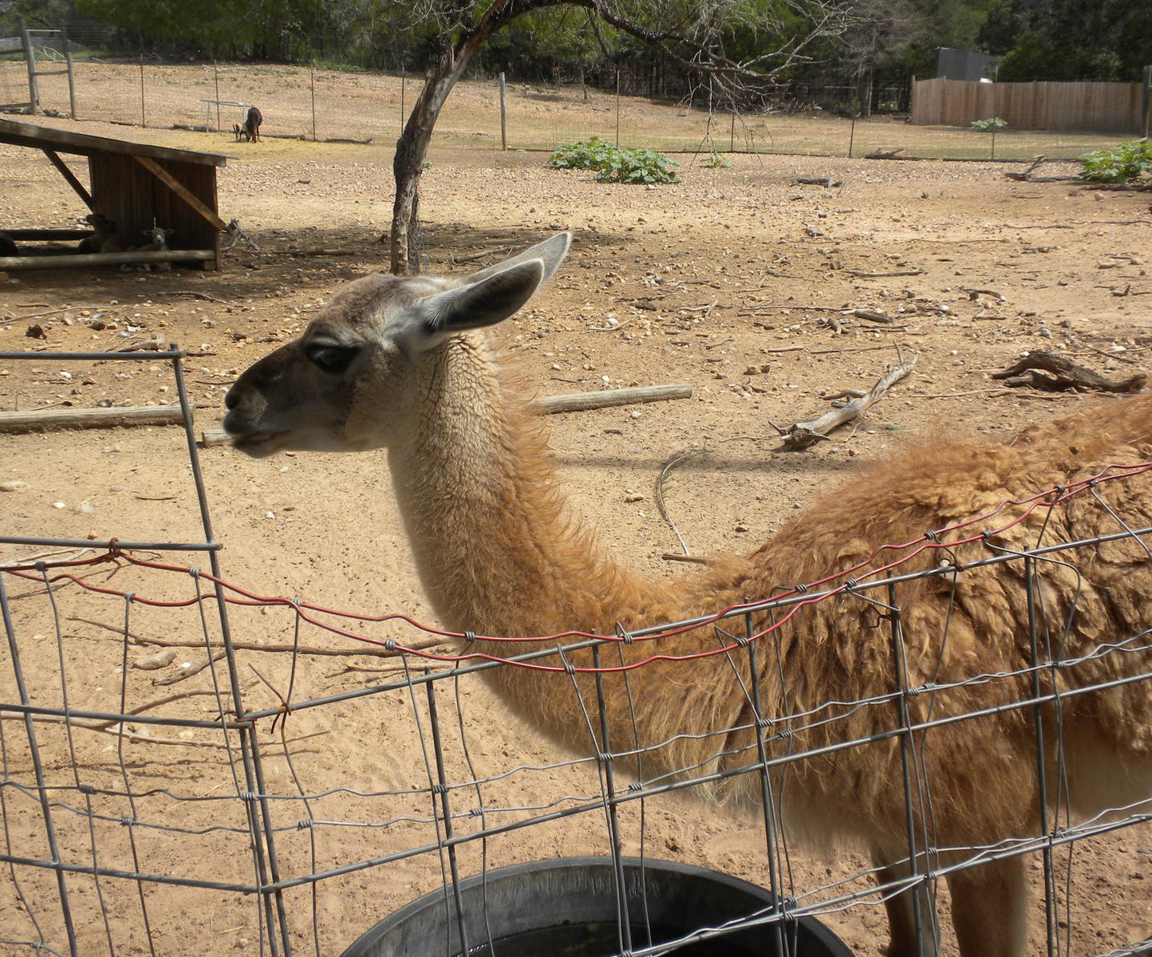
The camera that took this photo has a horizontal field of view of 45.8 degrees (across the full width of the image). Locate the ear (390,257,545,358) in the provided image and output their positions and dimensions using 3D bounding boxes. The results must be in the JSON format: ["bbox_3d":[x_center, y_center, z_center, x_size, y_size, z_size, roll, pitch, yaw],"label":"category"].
[{"bbox_3d":[-0.128,-0.205,1.620,0.210,0.068,0.065,-27,10,13],"label":"ear"}]

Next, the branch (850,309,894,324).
[{"bbox_3d":[1.916,-1.047,8.781,0.300,0.060,0.080,15,22,42],"label":"branch"}]

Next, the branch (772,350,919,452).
[{"bbox_3d":[1.314,-0.426,6.457,0.360,0.180,1.550,9,19,31],"label":"branch"}]

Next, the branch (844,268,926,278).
[{"bbox_3d":[2.457,-1.639,10.808,0.660,0.050,0.140,2,16,8],"label":"branch"}]

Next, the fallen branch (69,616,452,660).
[{"bbox_3d":[-0.884,0.435,3.797,1.100,0.070,0.130,1,16,7],"label":"fallen branch"}]

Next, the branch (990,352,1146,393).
[{"bbox_3d":[2.470,-0.535,6.831,0.780,0.150,0.260,3,17,12],"label":"branch"}]

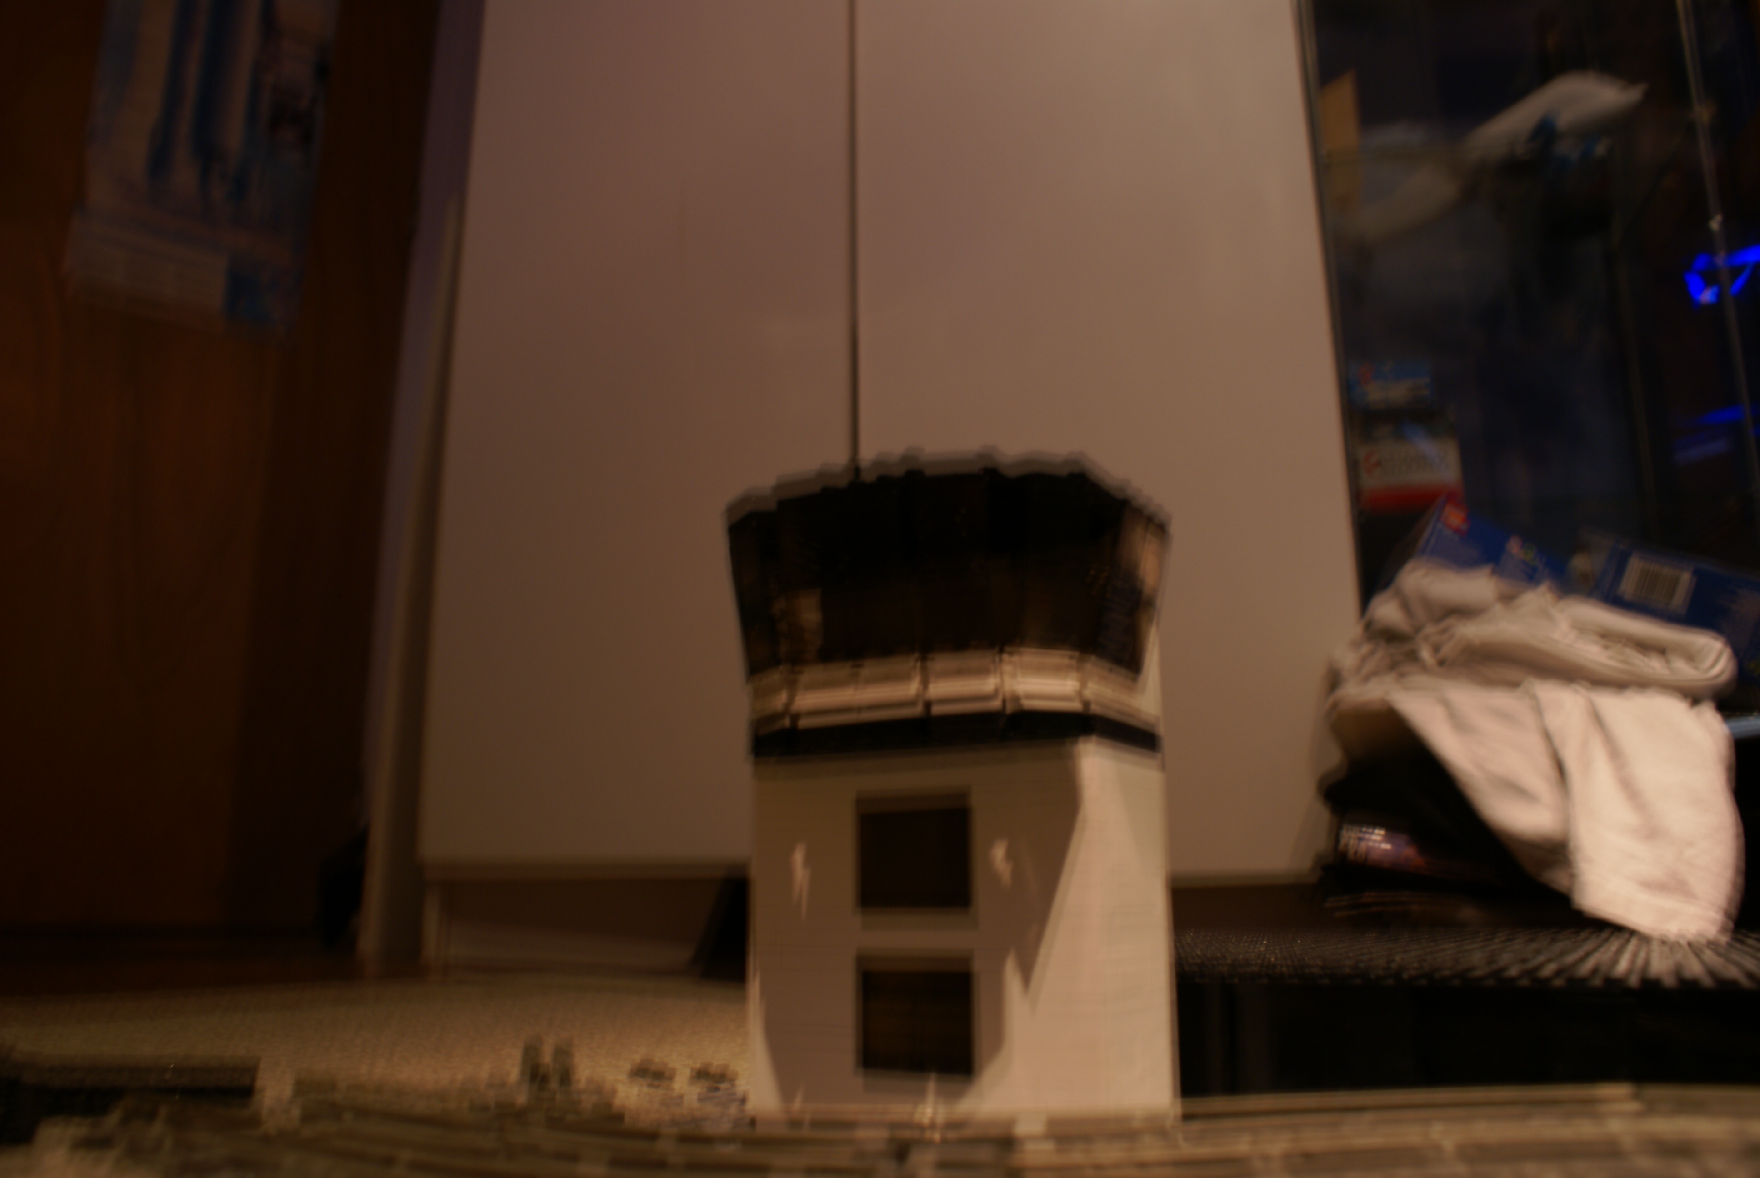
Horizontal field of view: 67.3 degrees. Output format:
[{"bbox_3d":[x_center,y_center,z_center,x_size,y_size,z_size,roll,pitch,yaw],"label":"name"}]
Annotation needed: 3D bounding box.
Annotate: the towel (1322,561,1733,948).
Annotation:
[{"bbox_3d":[0.345,0.092,0.700,0.190,0.185,0.170,-6,-14,22],"label":"towel"}]

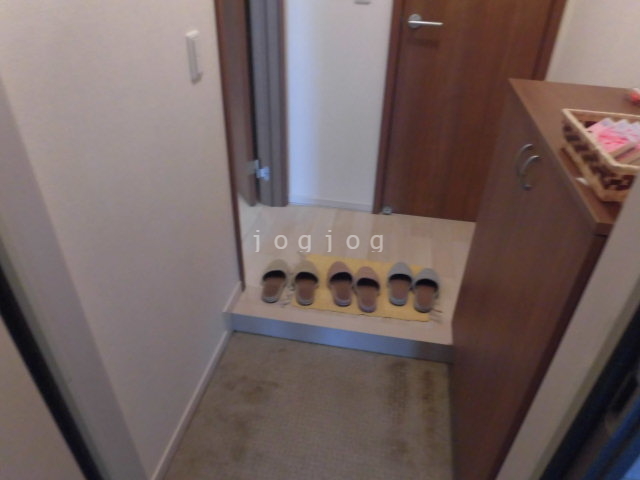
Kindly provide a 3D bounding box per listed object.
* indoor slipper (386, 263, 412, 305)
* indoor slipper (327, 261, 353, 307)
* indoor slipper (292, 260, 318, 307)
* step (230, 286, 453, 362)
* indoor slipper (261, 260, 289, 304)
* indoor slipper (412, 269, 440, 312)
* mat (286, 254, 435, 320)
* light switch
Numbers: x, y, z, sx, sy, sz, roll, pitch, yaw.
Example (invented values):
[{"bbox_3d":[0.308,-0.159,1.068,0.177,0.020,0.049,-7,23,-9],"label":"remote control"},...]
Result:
[{"bbox_3d":[0.358,0.172,1.960,0.103,0.068,0.280,6,34,8],"label":"indoor slipper"},{"bbox_3d":[0.092,0.171,1.955,0.103,0.068,0.283,-1,34,-3],"label":"indoor slipper"},{"bbox_3d":[-0.062,0.167,1.958,0.103,0.068,0.284,0,34,-1],"label":"indoor slipper"},{"bbox_3d":[0.087,0.344,1.849,0.883,0.098,0.174,7,34,9],"label":"step"},{"bbox_3d":[-0.198,0.160,1.966,0.103,0.068,0.280,3,34,3],"label":"indoor slipper"},{"bbox_3d":[0.464,0.197,1.925,0.103,0.068,0.282,10,35,13],"label":"indoor slipper"},{"bbox_3d":[0.189,0.197,1.975,0.572,0.010,0.368,5,34,7],"label":"mat"},{"bbox_3d":[-0.344,-0.513,1.241,0.015,0.118,0.068,7,34,9],"label":"light switch"}]

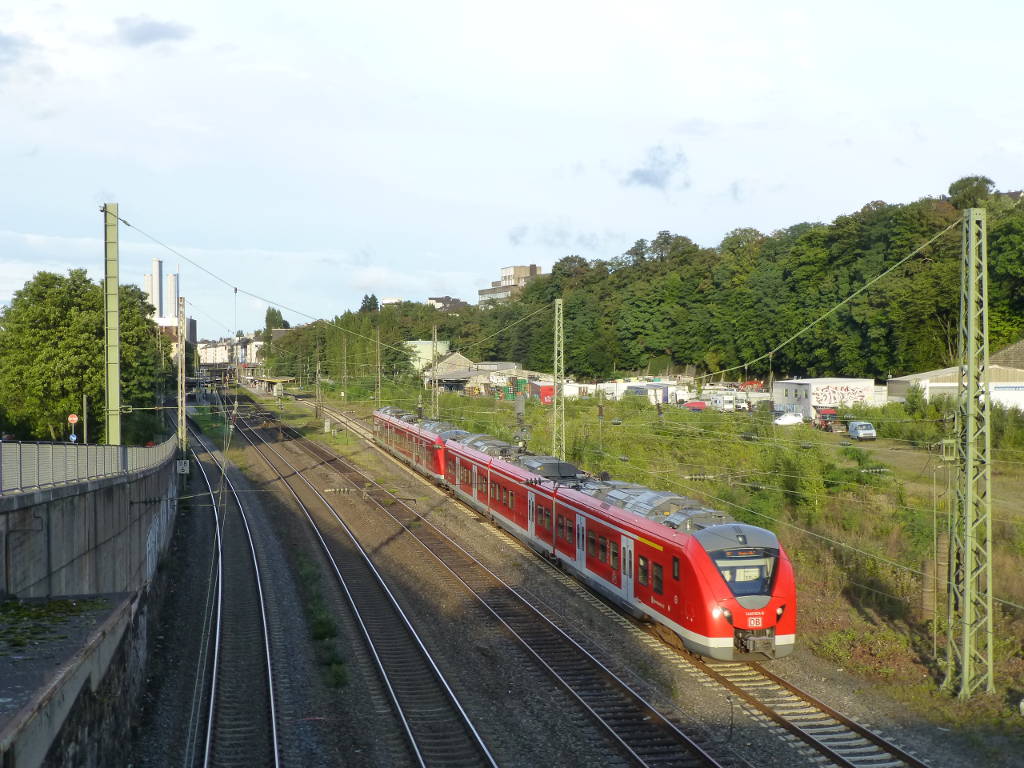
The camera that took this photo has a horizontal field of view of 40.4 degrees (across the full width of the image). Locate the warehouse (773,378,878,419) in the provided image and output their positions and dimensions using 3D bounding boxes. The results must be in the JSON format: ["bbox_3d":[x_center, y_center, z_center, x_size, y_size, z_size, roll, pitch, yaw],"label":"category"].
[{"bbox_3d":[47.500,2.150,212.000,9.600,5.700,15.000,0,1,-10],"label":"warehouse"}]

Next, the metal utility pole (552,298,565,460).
[{"bbox_3d":[3.060,1.060,90.000,0.780,13.000,0.780,0,1,-12],"label":"metal utility pole"}]

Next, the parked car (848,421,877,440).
[{"bbox_3d":[37.650,5.050,149.500,1.800,1.930,4.600,0,1,-2],"label":"parked car"}]

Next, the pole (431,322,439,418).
[{"bbox_3d":[-8.280,0.140,150.000,0.700,13.000,0.700,0,1,-12],"label":"pole"}]

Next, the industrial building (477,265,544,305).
[{"bbox_3d":[0.000,-34.200,490.000,18.000,15.000,28.000,0,1,-18],"label":"industrial building"}]

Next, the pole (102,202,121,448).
[{"bbox_3d":[-10.580,-1.100,36.800,0.400,7.350,0.400,0,1,-10],"label":"pole"}]

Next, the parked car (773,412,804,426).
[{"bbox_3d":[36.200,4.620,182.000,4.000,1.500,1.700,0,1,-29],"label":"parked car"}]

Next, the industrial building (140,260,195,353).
[{"bbox_3d":[-173.000,-31.500,700.000,30.000,63.000,30.000,0,1,-14],"label":"industrial building"}]

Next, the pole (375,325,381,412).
[{"bbox_3d":[-20.560,-1.500,213.000,0.650,14.300,0.650,0,1,-12],"label":"pole"}]

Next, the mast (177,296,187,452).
[{"bbox_3d":[-20.750,0.800,87.500,0.600,12.500,0.600,0,1,-12],"label":"mast"}]

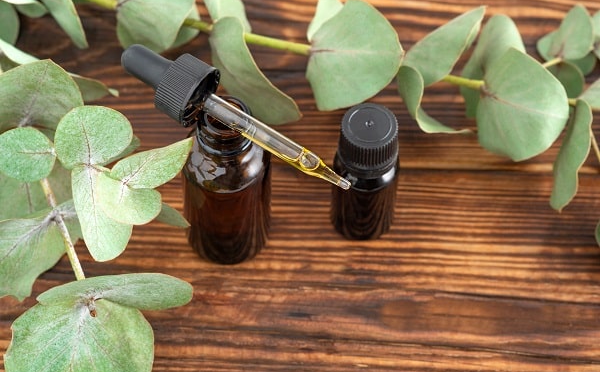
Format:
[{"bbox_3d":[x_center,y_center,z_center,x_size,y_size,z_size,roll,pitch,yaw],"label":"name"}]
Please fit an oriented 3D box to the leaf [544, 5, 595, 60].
[{"bbox_3d":[0.114,-0.065,0.635,0.020,0.006,0.026,14,77,14],"label":"leaf"}]

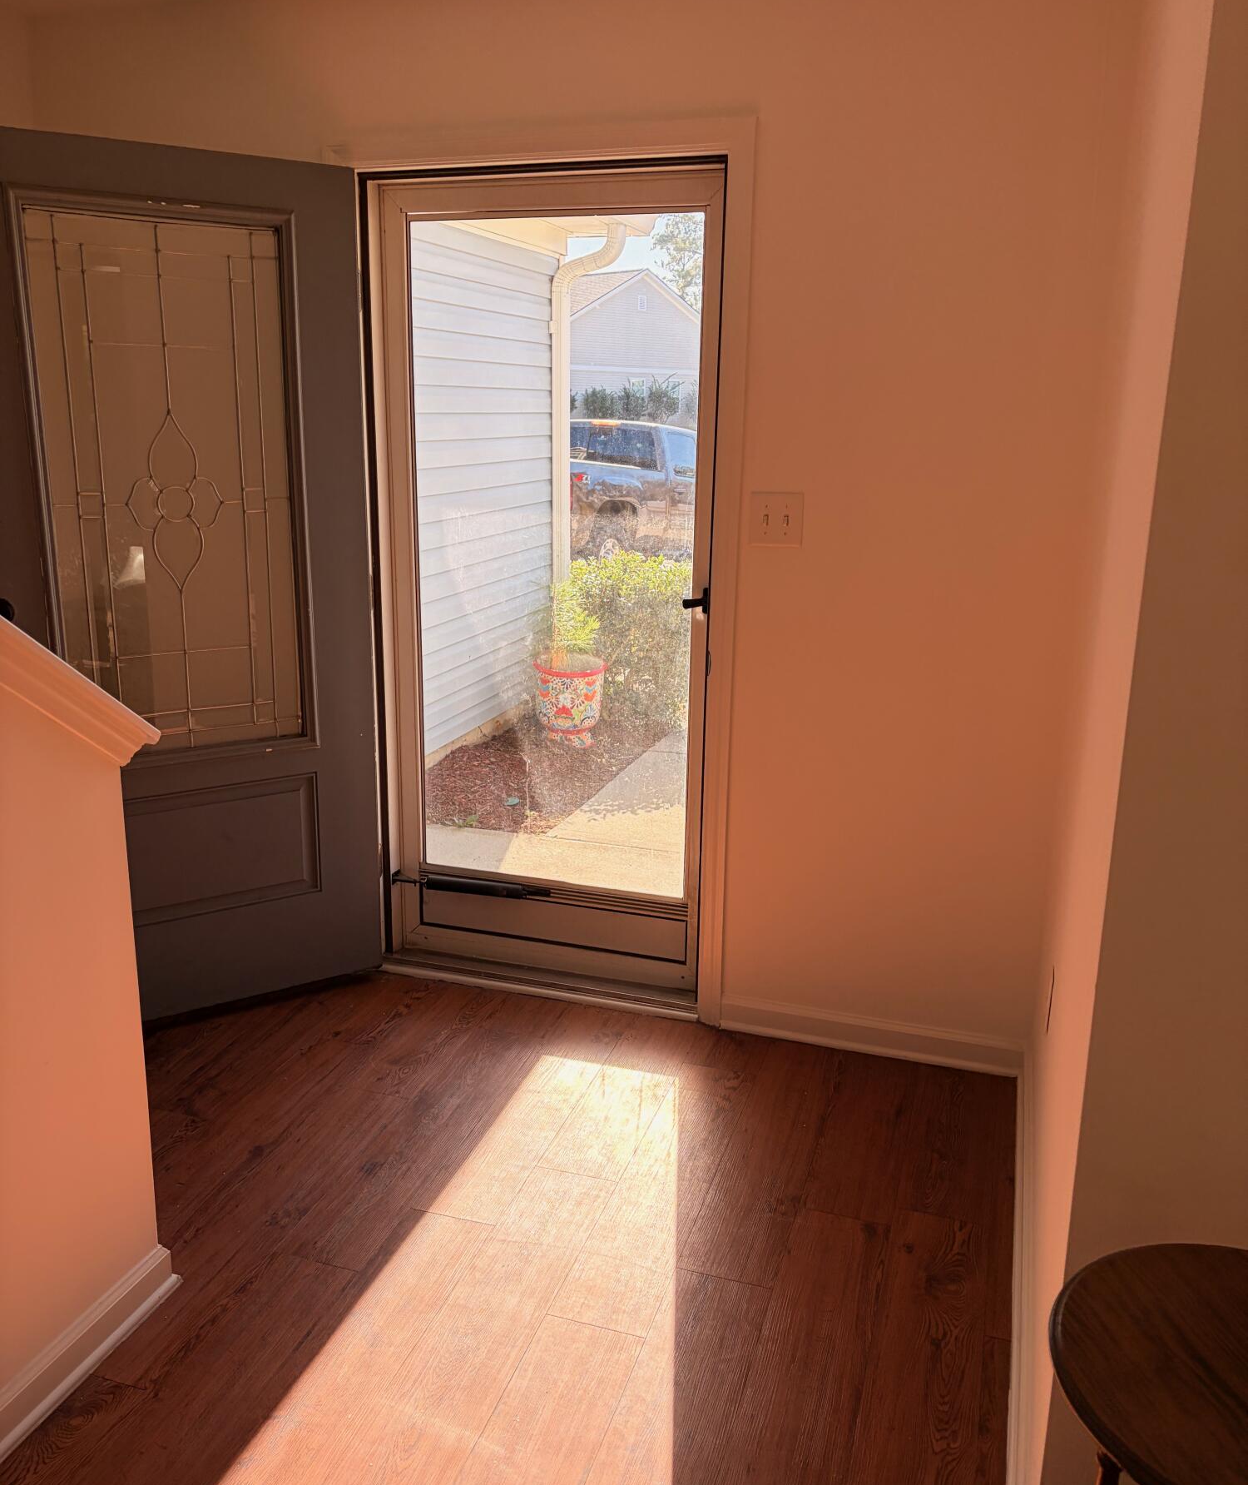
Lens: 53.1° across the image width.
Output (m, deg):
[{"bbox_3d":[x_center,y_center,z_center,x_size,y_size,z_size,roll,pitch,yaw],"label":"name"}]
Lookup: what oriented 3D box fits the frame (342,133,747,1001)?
[{"bbox_3d":[-0.206,-0.355,3.120,1.021,2.116,0.120,6,15,17],"label":"frame"}]

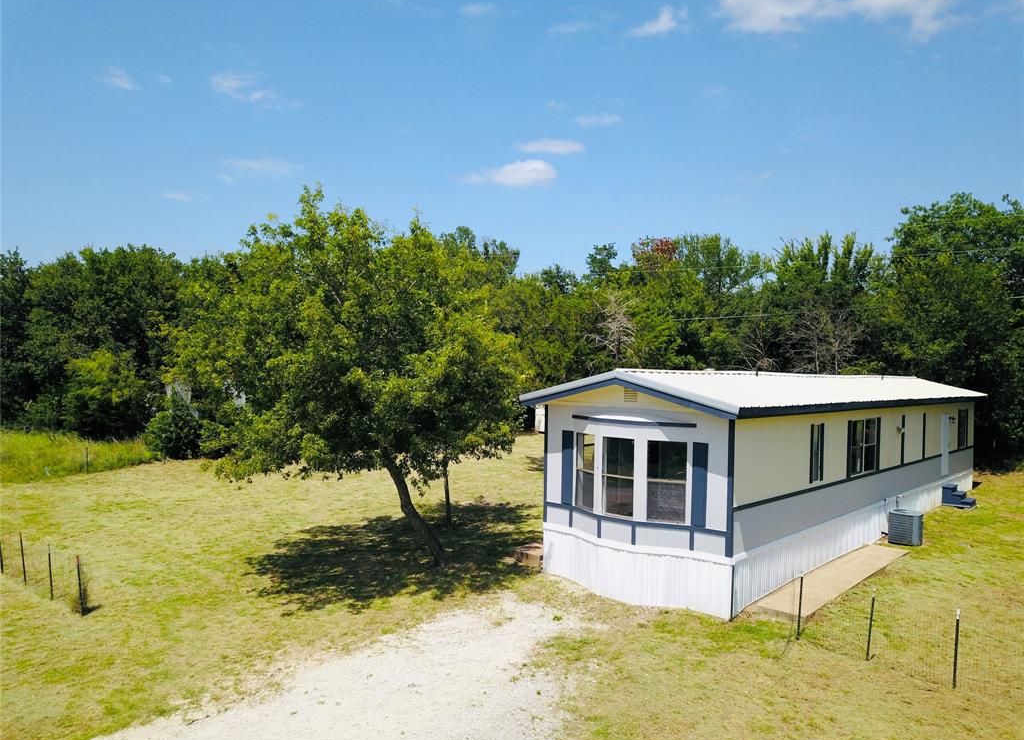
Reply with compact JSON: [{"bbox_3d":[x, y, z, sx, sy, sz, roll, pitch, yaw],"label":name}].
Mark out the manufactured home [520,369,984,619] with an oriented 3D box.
[{"bbox_3d":[8.894,2.349,22.487,4.931,4.380,20.837,1,0,42],"label":"manufactured home"}]

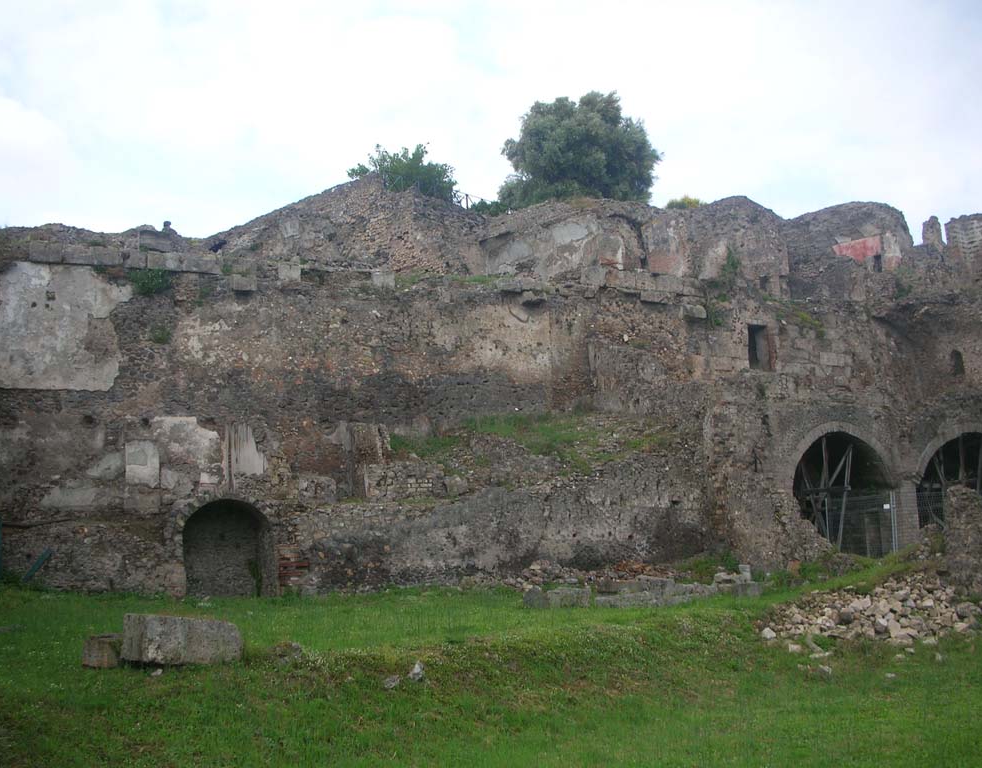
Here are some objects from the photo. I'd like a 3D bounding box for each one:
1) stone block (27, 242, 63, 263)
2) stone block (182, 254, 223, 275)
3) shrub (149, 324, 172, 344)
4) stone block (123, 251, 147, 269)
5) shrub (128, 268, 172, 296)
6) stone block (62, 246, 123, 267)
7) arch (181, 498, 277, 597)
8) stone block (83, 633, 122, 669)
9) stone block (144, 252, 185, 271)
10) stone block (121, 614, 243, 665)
[{"bbox_3d":[-12.582,-3.639,29.251,0.862,0.494,0.550,2,-8,-23],"label":"stone block"},{"bbox_3d":[-8.616,-3.460,30.751,1.112,0.478,0.550,2,-8,-23],"label":"stone block"},{"bbox_3d":[-9.525,-1.388,29.782,0.595,0.554,0.400,2,-8,-23],"label":"shrub"},{"bbox_3d":[-9.584,-3.343,27.913,0.620,0.440,0.550,2,-9,-17],"label":"stone block"},{"bbox_3d":[-9.036,-2.686,27.397,1.150,0.720,0.600,2,-9,-17],"label":"shrub"},{"bbox_3d":[-10.623,-3.372,27.601,1.600,0.430,0.550,2,-9,-17],"label":"stone block"},{"bbox_3d":[-6.948,4.358,27.511,2.500,2.600,1.100,2,-9,-17],"label":"arch"},{"bbox_3d":[-4.627,3.178,12.300,0.390,0.400,0.420,-1,-9,0],"label":"stone block"},{"bbox_3d":[-8.882,-3.314,28.125,0.980,0.450,0.550,2,-9,-17],"label":"stone block"},{"bbox_3d":[-4.433,3.672,14.964,1.650,0.620,0.720,0,-8,-12],"label":"stone block"}]

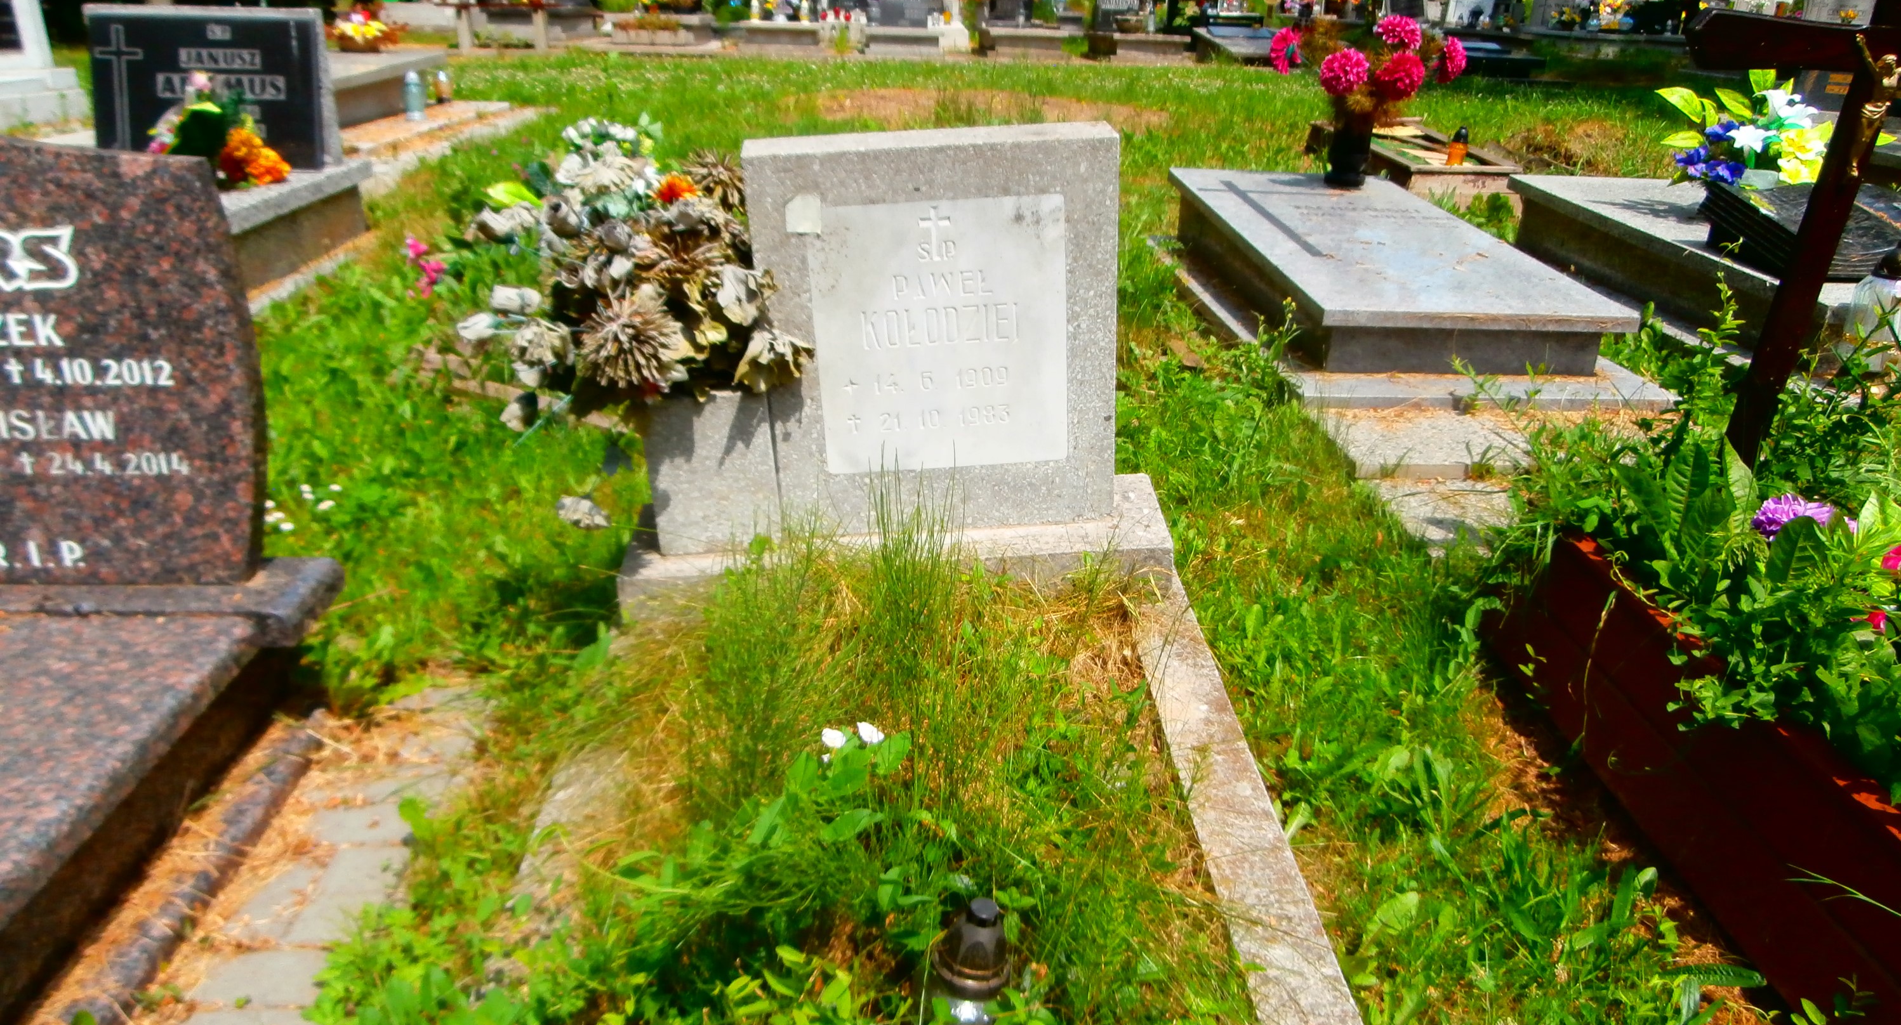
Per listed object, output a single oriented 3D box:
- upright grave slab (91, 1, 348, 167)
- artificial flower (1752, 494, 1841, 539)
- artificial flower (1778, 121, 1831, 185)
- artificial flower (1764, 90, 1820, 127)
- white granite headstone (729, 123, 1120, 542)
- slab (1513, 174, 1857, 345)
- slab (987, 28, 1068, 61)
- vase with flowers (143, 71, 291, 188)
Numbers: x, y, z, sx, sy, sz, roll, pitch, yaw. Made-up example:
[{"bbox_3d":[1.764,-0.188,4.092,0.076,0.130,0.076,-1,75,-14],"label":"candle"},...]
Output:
[{"bbox_3d":[-2.762,-1.597,4.948,0.810,0.560,0.150,0,16,-5],"label":"upright grave slab"},{"bbox_3d":[1.360,0.008,2.120,0.115,0.080,0.110,-1,24,-2],"label":"artificial flower"},{"bbox_3d":[2.686,-1.129,4.150,0.130,0.160,0.120,-1,24,-2],"label":"artificial flower"},{"bbox_3d":[2.649,-1.277,4.150,0.130,0.105,0.120,-1,24,-2],"label":"artificial flower"},{"bbox_3d":[-0.023,-0.335,2.530,0.664,0.746,0.145,-4,25,-4],"label":"white granite headstone"},{"bbox_3d":[3.097,-0.959,5.141,0.980,0.300,2.100,0,24,-4],"label":"slab"},{"bbox_3d":[0.822,-5.414,15.134,0.920,0.262,1.600,1,24,-3],"label":"slab"},{"bbox_3d":[-2.553,-1.335,4.600,0.380,0.360,0.280,-1,24,-2],"label":"vase with flowers"}]

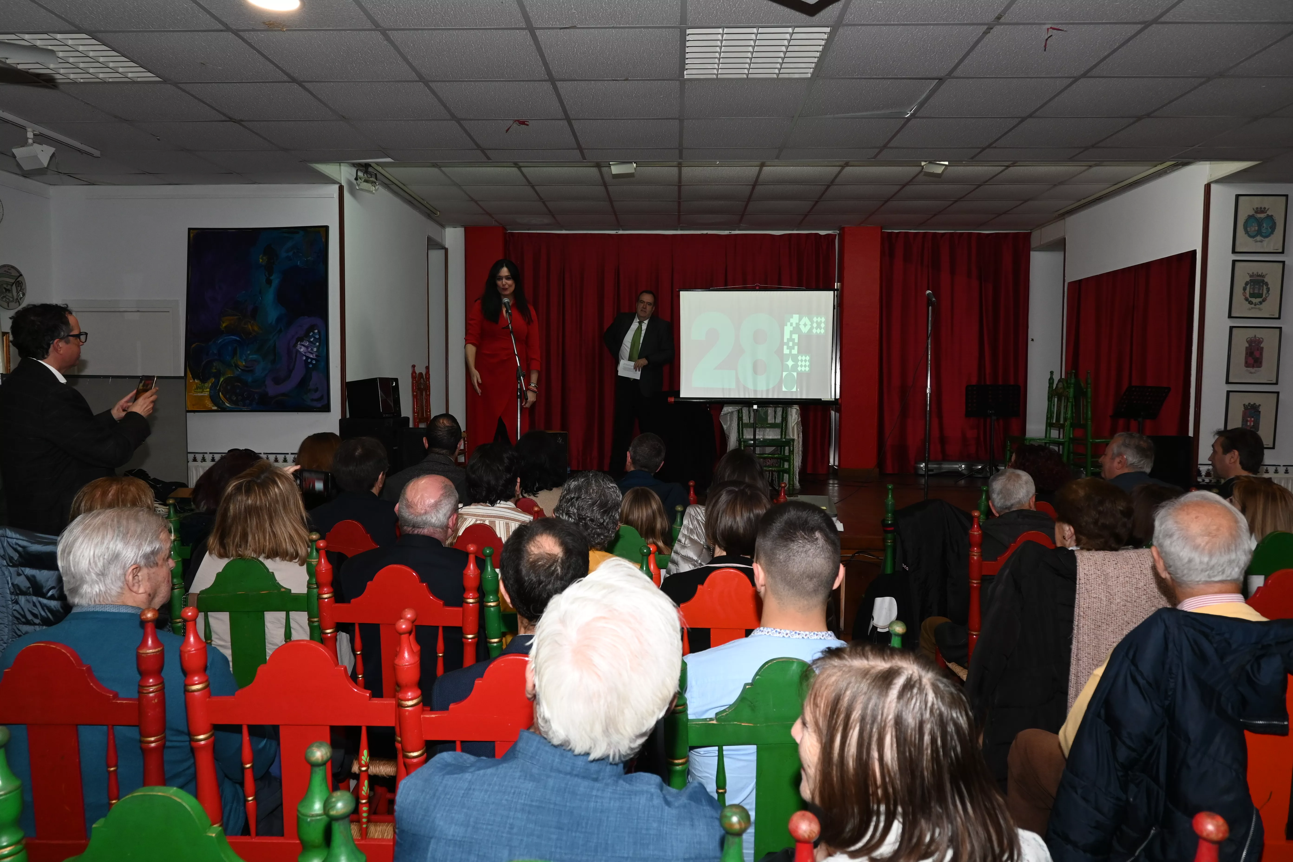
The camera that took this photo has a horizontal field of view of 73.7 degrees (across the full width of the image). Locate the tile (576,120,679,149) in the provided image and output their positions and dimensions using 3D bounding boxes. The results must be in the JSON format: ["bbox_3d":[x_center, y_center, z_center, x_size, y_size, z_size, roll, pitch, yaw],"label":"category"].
[{"bbox_3d":[-0.102,-1.683,4.876,0.595,0.020,0.595,0,3,2],"label":"tile"}]

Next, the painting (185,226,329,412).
[{"bbox_3d":[-2.805,-0.801,6.239,1.050,1.330,0.040,1,3,2],"label":"painting"}]

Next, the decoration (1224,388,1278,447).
[{"bbox_3d":[4.220,-0.075,6.009,0.355,0.405,0.025,0,3,2],"label":"decoration"}]

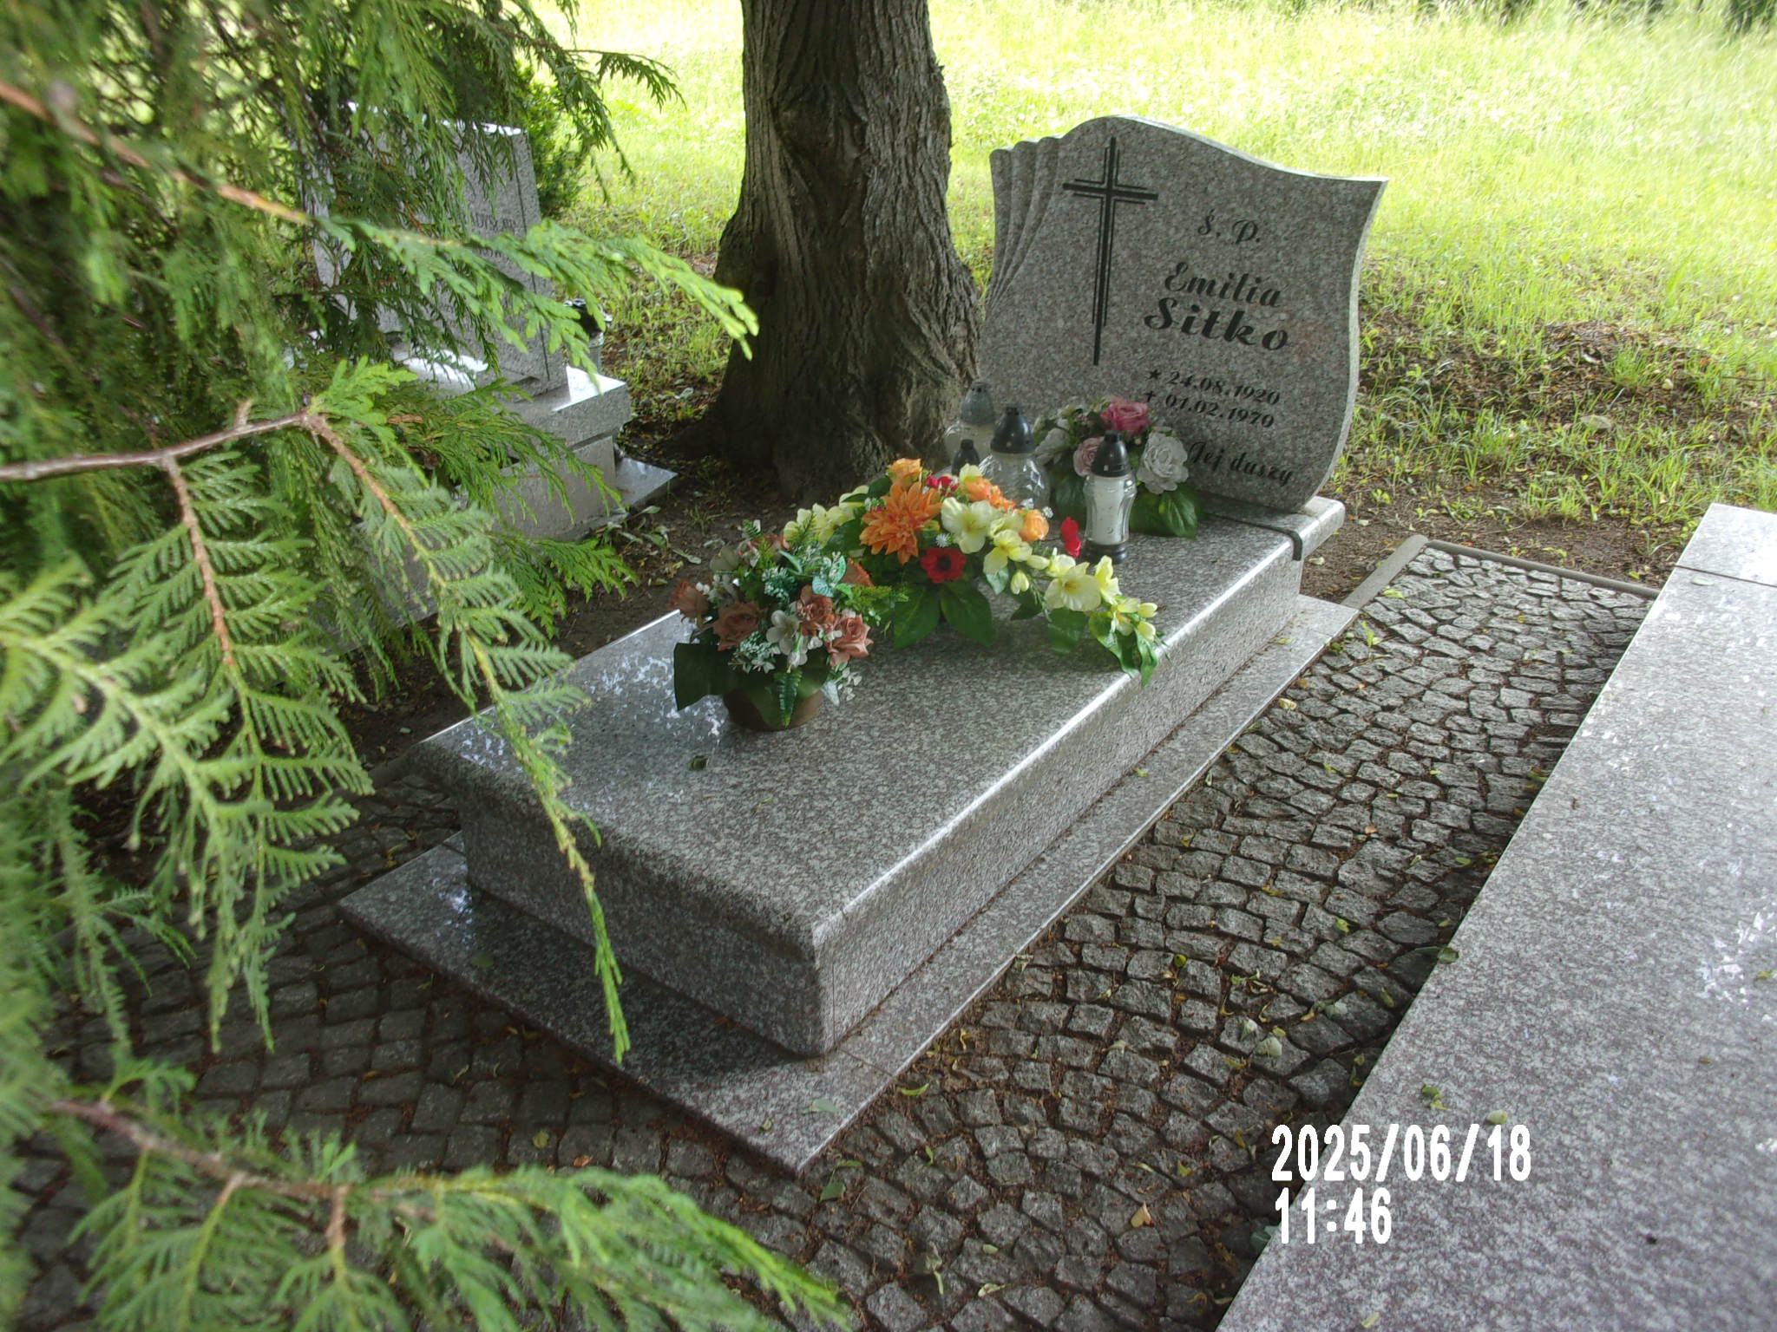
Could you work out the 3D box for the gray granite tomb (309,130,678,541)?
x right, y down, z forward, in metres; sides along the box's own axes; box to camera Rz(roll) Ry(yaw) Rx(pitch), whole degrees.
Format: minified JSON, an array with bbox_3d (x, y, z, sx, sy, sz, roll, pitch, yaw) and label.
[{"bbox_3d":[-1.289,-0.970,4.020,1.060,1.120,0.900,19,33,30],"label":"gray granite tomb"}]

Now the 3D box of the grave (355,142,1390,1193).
[{"bbox_3d":[0.110,-0.341,2.760,1.030,1.150,2.220,19,33,30],"label":"grave"}]

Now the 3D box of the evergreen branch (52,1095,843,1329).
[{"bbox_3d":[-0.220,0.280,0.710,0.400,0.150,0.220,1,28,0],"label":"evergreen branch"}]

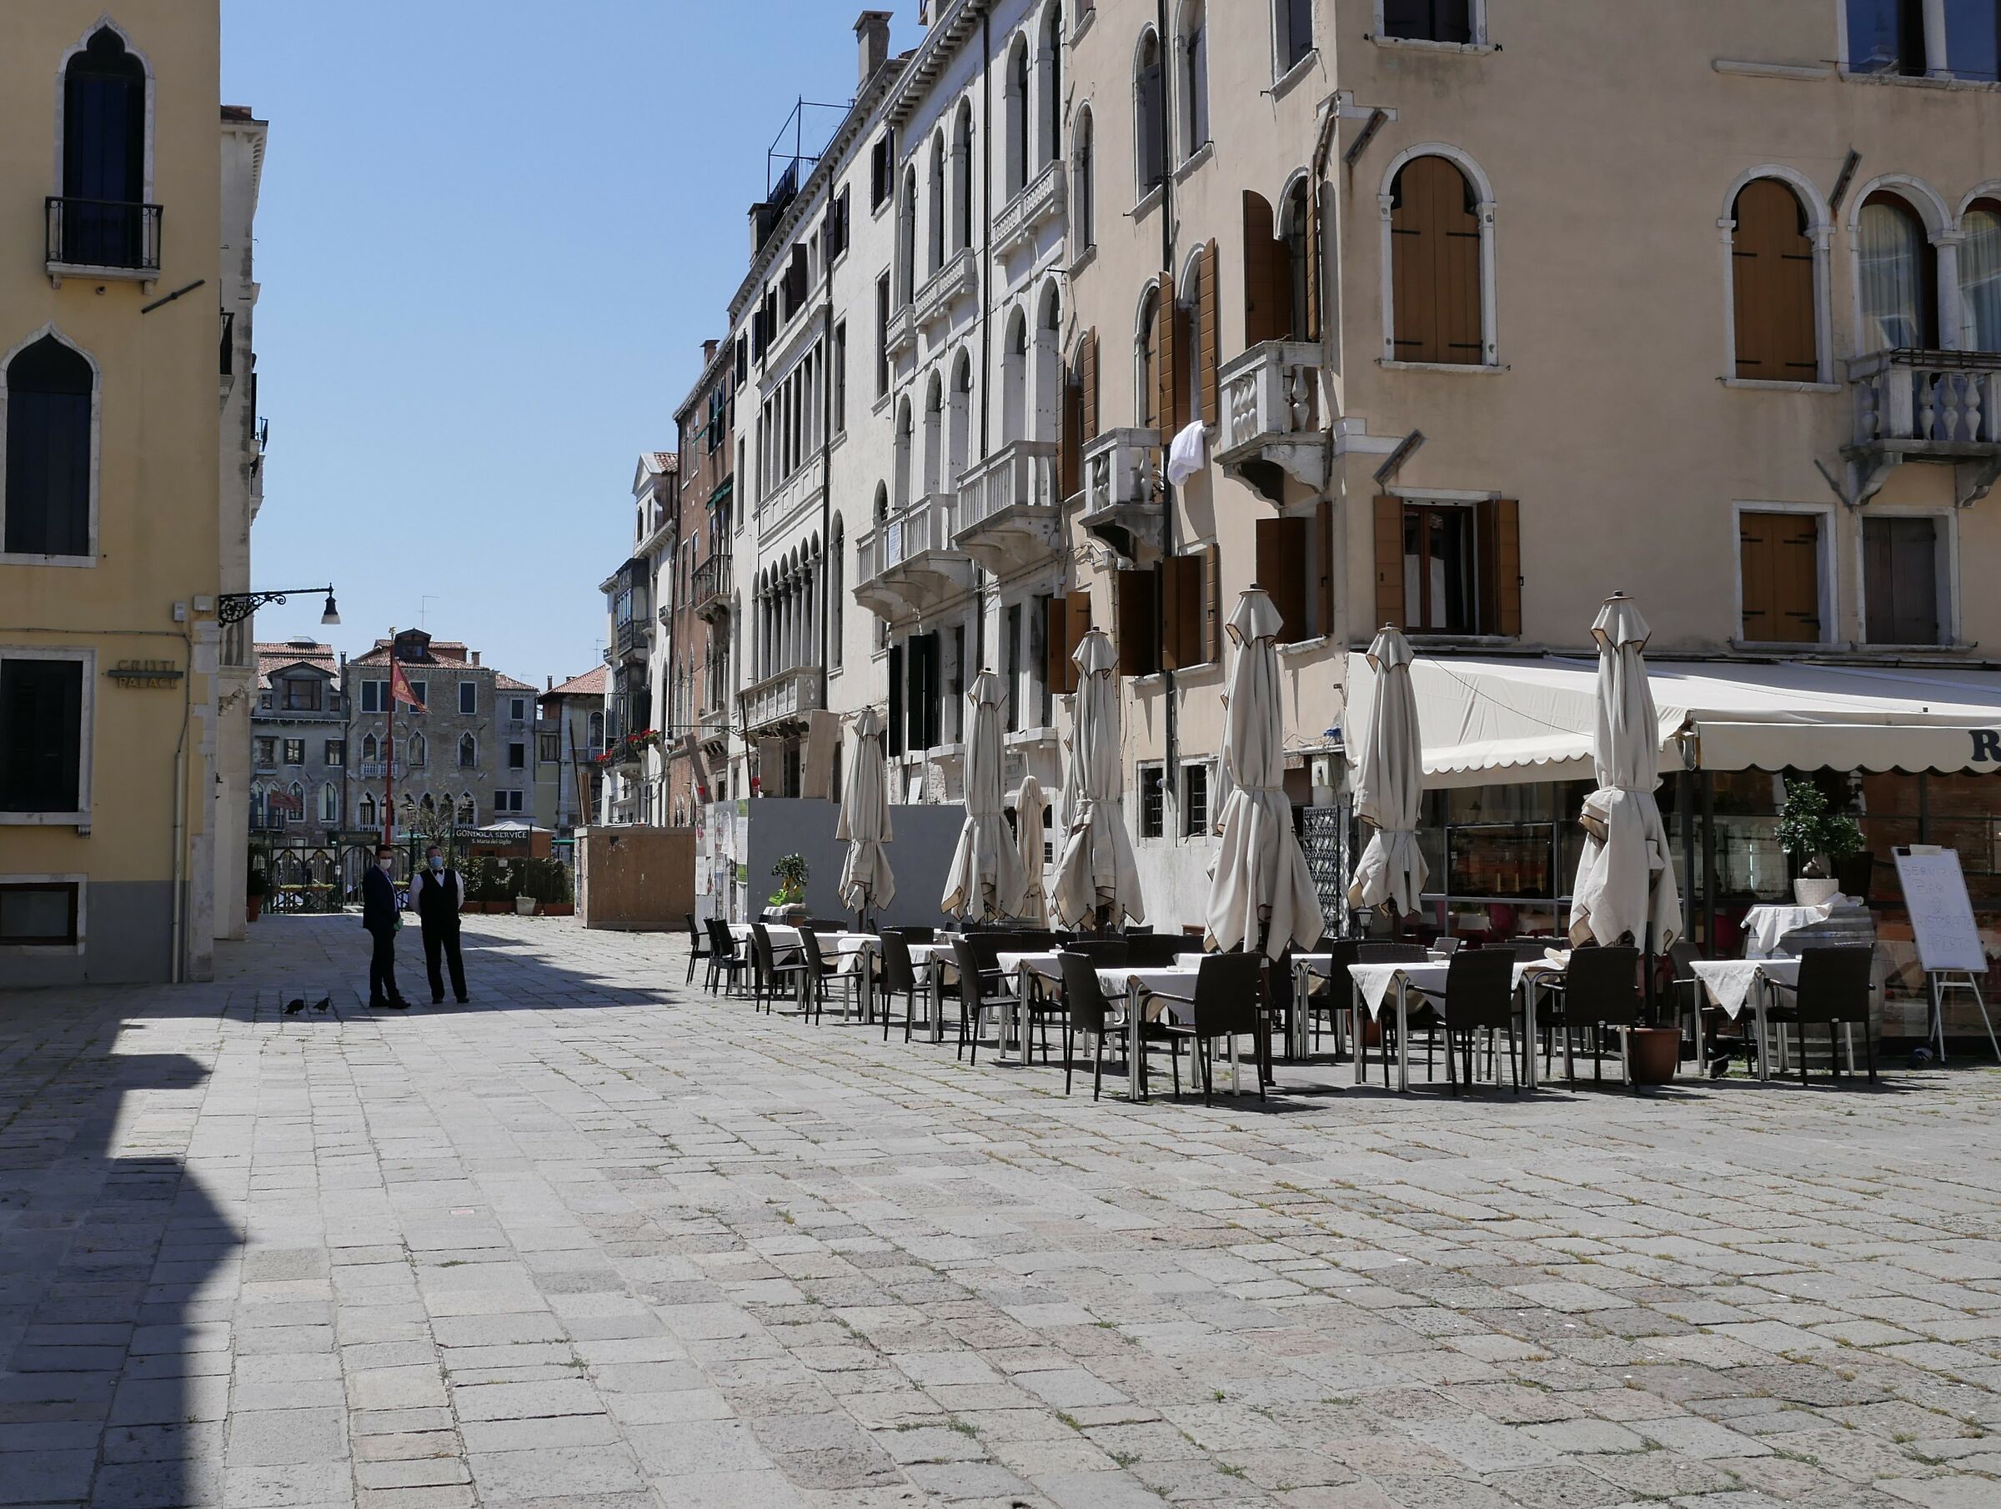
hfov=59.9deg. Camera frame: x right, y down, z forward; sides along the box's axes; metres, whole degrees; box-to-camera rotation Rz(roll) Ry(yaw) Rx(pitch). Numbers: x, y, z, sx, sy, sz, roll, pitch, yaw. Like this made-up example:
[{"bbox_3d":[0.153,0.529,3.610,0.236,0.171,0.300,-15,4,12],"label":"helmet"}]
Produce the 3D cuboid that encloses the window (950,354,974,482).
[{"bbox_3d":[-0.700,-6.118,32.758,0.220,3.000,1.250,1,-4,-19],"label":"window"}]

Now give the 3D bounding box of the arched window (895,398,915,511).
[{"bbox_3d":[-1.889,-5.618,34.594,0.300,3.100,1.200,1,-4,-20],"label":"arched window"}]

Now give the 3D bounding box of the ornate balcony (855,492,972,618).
[{"bbox_3d":[-1.723,-3.624,32.782,0.800,1.534,4.959,1,-4,-20],"label":"ornate balcony"}]

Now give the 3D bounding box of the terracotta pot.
[{"bbox_3d":[4.322,1.991,11.592,0.385,0.380,0.385,0,-4,0],"label":"terracotta pot"}]

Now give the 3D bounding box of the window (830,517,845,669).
[{"bbox_3d":[-3.515,-3.536,37.536,0.300,3.350,1.200,2,-4,-20],"label":"window"}]

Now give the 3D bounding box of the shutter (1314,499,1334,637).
[{"bbox_3d":[3.335,-1.914,17.870,0.100,1.420,0.400,2,-4,-20],"label":"shutter"}]

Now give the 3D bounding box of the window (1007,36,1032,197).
[{"bbox_3d":[0.376,-10.024,27.631,0.300,2.828,1.168,1,-4,-19],"label":"window"}]

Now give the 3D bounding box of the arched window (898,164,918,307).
[{"bbox_3d":[-1.687,-9.867,33.528,0.300,2.854,1.231,1,-4,-19],"label":"arched window"}]

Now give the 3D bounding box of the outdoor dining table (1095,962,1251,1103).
[{"bbox_3d":[1.051,1.778,11.079,0.800,0.760,0.740,1,-4,-12],"label":"outdoor dining table"}]

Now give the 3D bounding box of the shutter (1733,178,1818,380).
[{"bbox_3d":[9.154,-5.628,20.593,1.140,2.460,0.140,1,-4,-9],"label":"shutter"}]

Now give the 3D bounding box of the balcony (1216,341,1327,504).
[{"bbox_3d":[2.890,-3.479,18.651,0.720,1.540,1.166,1,-4,-19],"label":"balcony"}]

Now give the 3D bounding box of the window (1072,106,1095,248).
[{"bbox_3d":[1.254,-8.231,24.911,0.250,2.120,0.875,1,-4,-19],"label":"window"}]

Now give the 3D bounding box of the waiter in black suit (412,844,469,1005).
[{"bbox_3d":[-6.183,1.862,19.219,0.580,1.770,0.380,1,-4,-16],"label":"waiter in black suit"}]

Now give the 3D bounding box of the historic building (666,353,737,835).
[{"bbox_3d":[-3.822,-3.676,56.625,12.000,17.703,10.116,1,-4,-20],"label":"historic building"}]

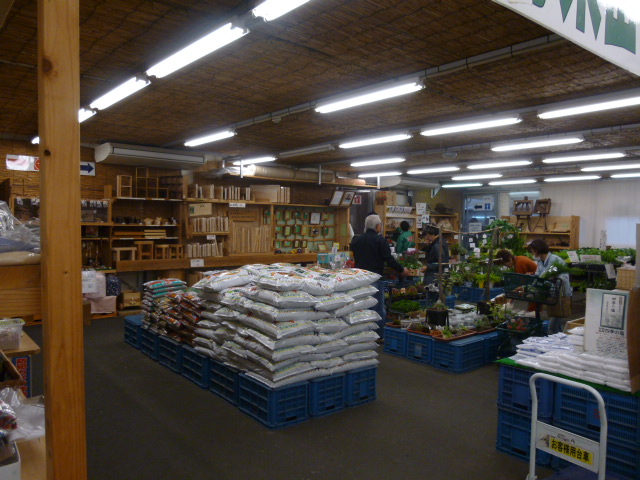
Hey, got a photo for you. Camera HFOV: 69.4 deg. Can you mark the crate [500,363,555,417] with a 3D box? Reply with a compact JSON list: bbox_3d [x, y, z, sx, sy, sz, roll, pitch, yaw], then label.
[{"bbox_3d":[1.528,0.988,3.213,0.365,0.305,0.520,3,4,45],"label":"crate"}]

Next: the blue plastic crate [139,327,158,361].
[{"bbox_3d":[-1.798,1.168,5.363,0.366,0.305,0.523,-1,3,-41],"label":"blue plastic crate"}]

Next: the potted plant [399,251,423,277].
[{"bbox_3d":[1.312,0.341,6.700,0.340,0.370,0.280,1,2,0],"label":"potted plant"}]

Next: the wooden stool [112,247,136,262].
[{"bbox_3d":[-3.178,0.236,7.529,0.345,0.225,0.220,-1,3,-43],"label":"wooden stool"}]

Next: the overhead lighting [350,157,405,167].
[{"bbox_3d":[1.008,-1.392,8.185,0.170,0.100,1.220,-1,3,-43],"label":"overhead lighting"}]

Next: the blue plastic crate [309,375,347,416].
[{"bbox_3d":[-0.104,1.244,3.935,0.366,0.305,0.523,-1,3,-41],"label":"blue plastic crate"}]

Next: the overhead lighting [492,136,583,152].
[{"bbox_3d":[2.858,-1.293,6.172,0.170,0.100,1.220,-1,3,-43],"label":"overhead lighting"}]

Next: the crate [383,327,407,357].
[{"bbox_3d":[1.126,1.267,5.887,0.520,0.305,0.365,-1,2,-39],"label":"crate"}]

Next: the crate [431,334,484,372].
[{"bbox_3d":[1.596,1.290,5.318,0.520,0.305,0.365,-1,2,-39],"label":"crate"}]

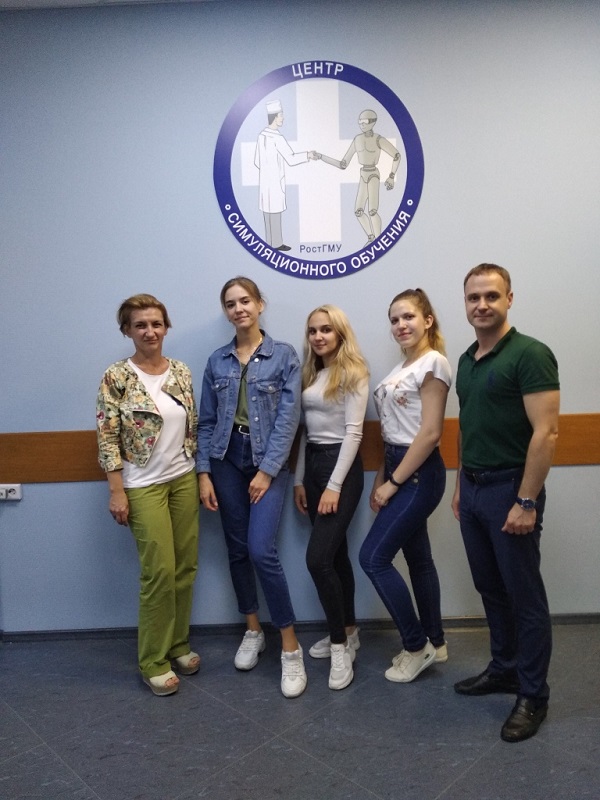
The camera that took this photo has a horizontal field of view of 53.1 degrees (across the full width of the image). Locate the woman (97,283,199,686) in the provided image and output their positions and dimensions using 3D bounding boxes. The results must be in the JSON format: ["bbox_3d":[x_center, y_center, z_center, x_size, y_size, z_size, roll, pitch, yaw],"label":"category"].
[{"bbox_3d":[-0.638,0.393,2.674,0.480,1.700,0.380,-5,5,-33],"label":"woman"}]

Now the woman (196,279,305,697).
[{"bbox_3d":[-0.216,0.344,2.660,0.490,1.770,0.420,-1,5,8],"label":"woman"}]

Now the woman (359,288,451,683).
[{"bbox_3d":[0.472,0.359,2.697,0.460,1.690,0.410,-5,5,-35],"label":"woman"}]

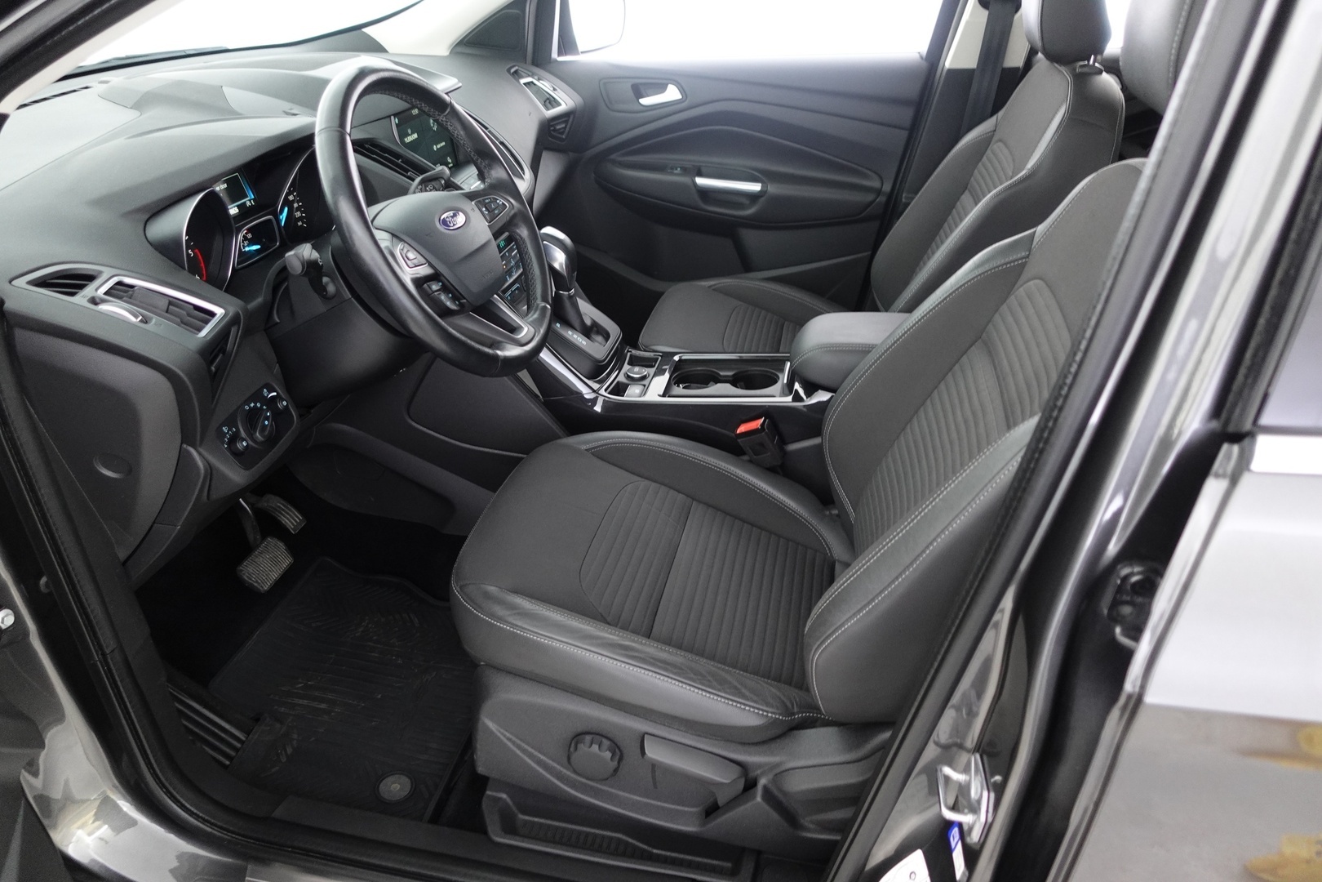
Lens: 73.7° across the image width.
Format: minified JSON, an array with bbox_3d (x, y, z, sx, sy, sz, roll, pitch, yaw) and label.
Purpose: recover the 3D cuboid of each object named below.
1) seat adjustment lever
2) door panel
[{"bbox_3d":[0.034,0.338,0.907,0.107,0.050,0.032,13,27,7],"label":"seat adjustment lever"},{"bbox_3d":[0.106,-0.533,1.966,0.860,0.598,0.120,5,26,11],"label":"door panel"}]

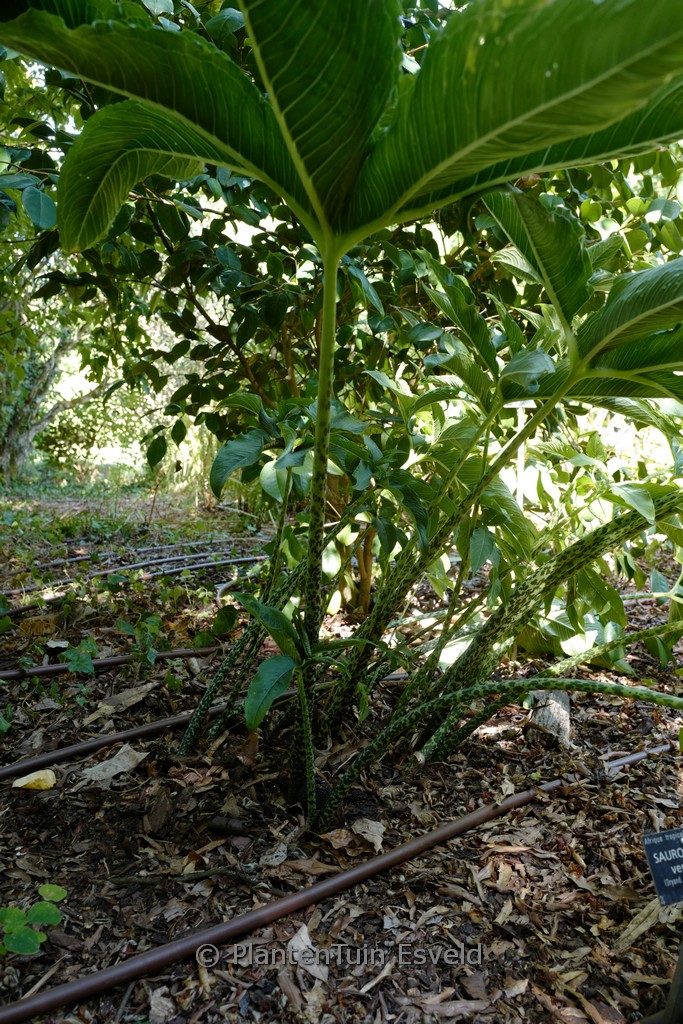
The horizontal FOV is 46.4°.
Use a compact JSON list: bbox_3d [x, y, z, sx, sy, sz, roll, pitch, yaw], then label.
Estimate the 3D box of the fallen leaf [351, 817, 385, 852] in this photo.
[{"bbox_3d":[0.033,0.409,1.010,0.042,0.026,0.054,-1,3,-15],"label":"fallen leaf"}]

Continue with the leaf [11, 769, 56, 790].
[{"bbox_3d":[-0.489,0.427,1.270,0.069,0.019,0.045,0,3,-10],"label":"leaf"}]

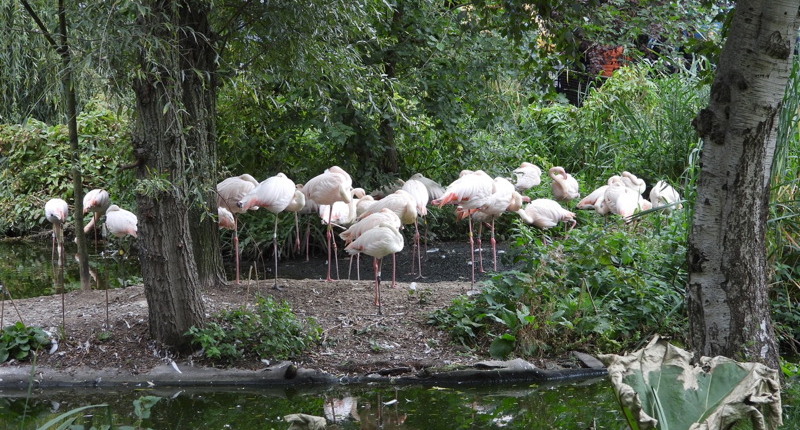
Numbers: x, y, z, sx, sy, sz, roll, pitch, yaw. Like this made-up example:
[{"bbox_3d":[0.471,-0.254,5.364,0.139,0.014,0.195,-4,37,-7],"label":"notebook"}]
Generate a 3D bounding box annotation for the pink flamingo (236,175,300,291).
[{"bbox_3d":[-1.064,0.124,18.000,0.560,0.947,0.300,-2,4,-37],"label":"pink flamingo"}]

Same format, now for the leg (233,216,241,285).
[{"bbox_3d":[-1.320,0.279,18.100,0.070,0.549,0.060,-1,3,-20],"label":"leg"}]

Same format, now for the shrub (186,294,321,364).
[{"bbox_3d":[-0.921,0.720,14.100,0.850,0.380,0.600,-1,4,0],"label":"shrub"}]

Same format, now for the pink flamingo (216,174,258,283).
[{"bbox_3d":[-1.270,0.104,17.300,0.520,0.850,0.290,2,5,42],"label":"pink flamingo"}]

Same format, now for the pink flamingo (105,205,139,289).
[{"bbox_3d":[-2.228,0.245,18.000,0.270,0.674,0.460,-2,4,-37],"label":"pink flamingo"}]

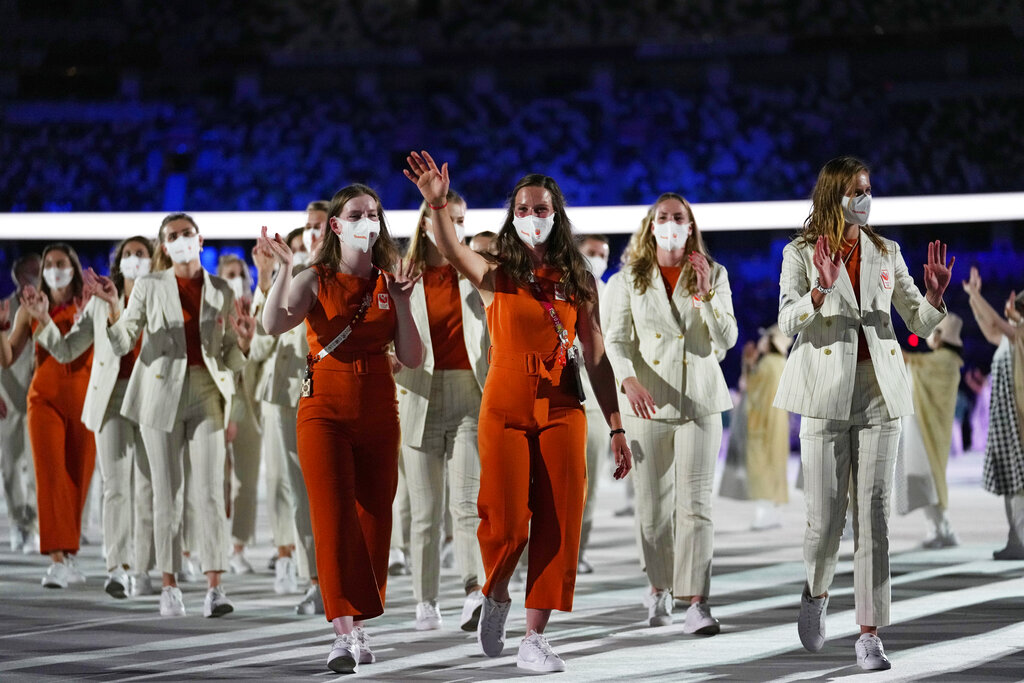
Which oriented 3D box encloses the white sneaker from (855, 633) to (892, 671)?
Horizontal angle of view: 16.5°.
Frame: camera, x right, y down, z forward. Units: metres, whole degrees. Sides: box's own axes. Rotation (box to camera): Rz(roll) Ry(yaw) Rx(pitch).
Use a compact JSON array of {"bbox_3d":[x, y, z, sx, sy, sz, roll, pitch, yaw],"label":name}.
[{"bbox_3d":[1.308,1.120,12.760,0.105,0.120,0.280,0,-1,-12],"label":"white sneaker"}]

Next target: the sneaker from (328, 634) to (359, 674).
[{"bbox_3d":[-0.576,1.063,12.150,0.105,0.117,0.280,-1,-18,5],"label":"sneaker"}]

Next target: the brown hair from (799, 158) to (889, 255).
[{"bbox_3d":[1.184,-0.486,12.600,0.230,0.345,0.240,-1,-1,40],"label":"brown hair"}]

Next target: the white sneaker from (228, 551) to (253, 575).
[{"bbox_3d":[-1.476,1.209,19.250,0.105,0.115,0.280,0,-1,-20],"label":"white sneaker"}]

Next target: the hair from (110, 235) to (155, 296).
[{"bbox_3d":[-1.821,-0.365,16.950,0.230,0.320,0.240,0,-1,-10],"label":"hair"}]

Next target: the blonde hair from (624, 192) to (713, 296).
[{"bbox_3d":[0.645,-0.400,14.550,0.360,0.430,0.270,0,-1,-2],"label":"blonde hair"}]

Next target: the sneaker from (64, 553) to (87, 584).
[{"bbox_3d":[-2.303,1.203,18.600,0.105,0.115,0.280,0,7,-20],"label":"sneaker"}]

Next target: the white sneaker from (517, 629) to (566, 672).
[{"bbox_3d":[0.106,1.114,12.640,0.105,0.120,0.280,1,-1,-27],"label":"white sneaker"}]

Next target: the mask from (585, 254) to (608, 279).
[{"bbox_3d":[0.445,-0.400,18.800,0.138,0.125,0.085,0,-1,-25],"label":"mask"}]

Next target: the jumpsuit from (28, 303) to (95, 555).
[{"bbox_3d":[-2.299,0.444,18.000,0.370,1.290,0.360,0,-1,0],"label":"jumpsuit"}]

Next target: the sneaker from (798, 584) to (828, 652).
[{"bbox_3d":[1.104,1.016,12.950,0.103,0.280,0.118,-1,-45,8],"label":"sneaker"}]

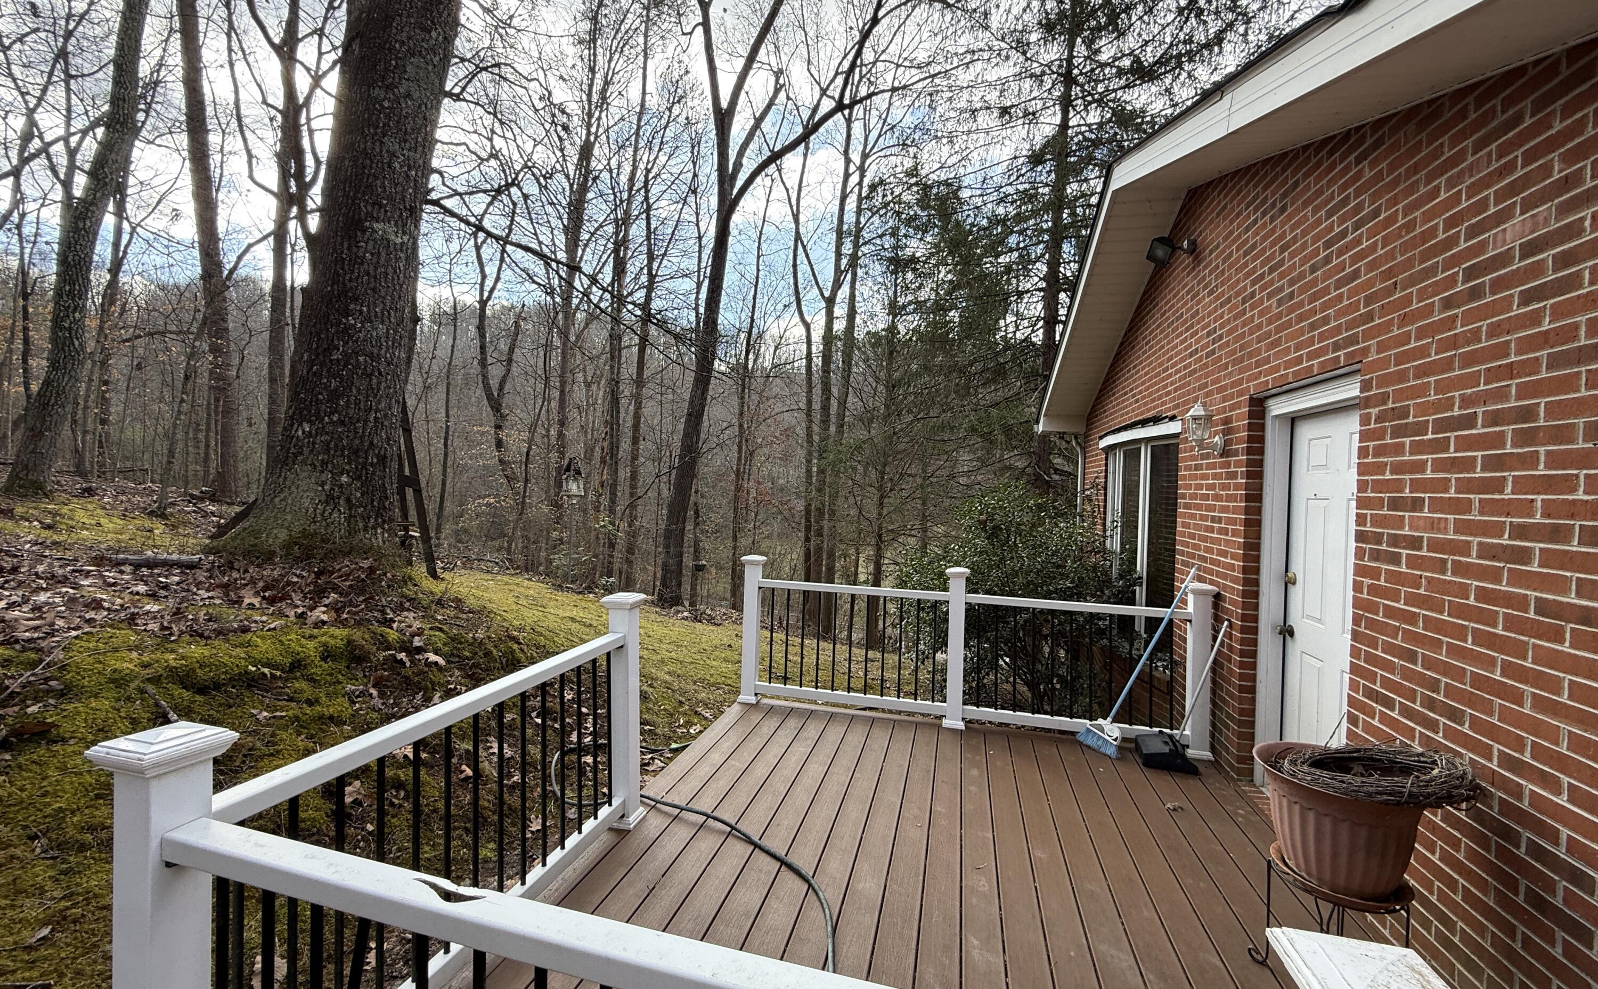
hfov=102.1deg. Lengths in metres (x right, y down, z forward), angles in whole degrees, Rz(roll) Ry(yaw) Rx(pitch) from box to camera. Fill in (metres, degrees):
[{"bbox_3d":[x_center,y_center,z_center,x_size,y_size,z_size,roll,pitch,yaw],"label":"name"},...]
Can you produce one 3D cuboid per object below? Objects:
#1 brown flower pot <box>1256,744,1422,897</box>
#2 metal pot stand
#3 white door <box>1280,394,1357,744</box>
[{"bbox_3d":[1.794,1.089,2.145,0.475,0.350,0.475,1,1,0],"label":"brown flower pot"},{"bbox_3d":[1.789,1.434,2.147,0.410,0.380,0.410,1,1,14],"label":"metal pot stand"},{"bbox_3d":[2.573,0.600,3.076,0.060,2.020,0.915,1,1,14],"label":"white door"}]

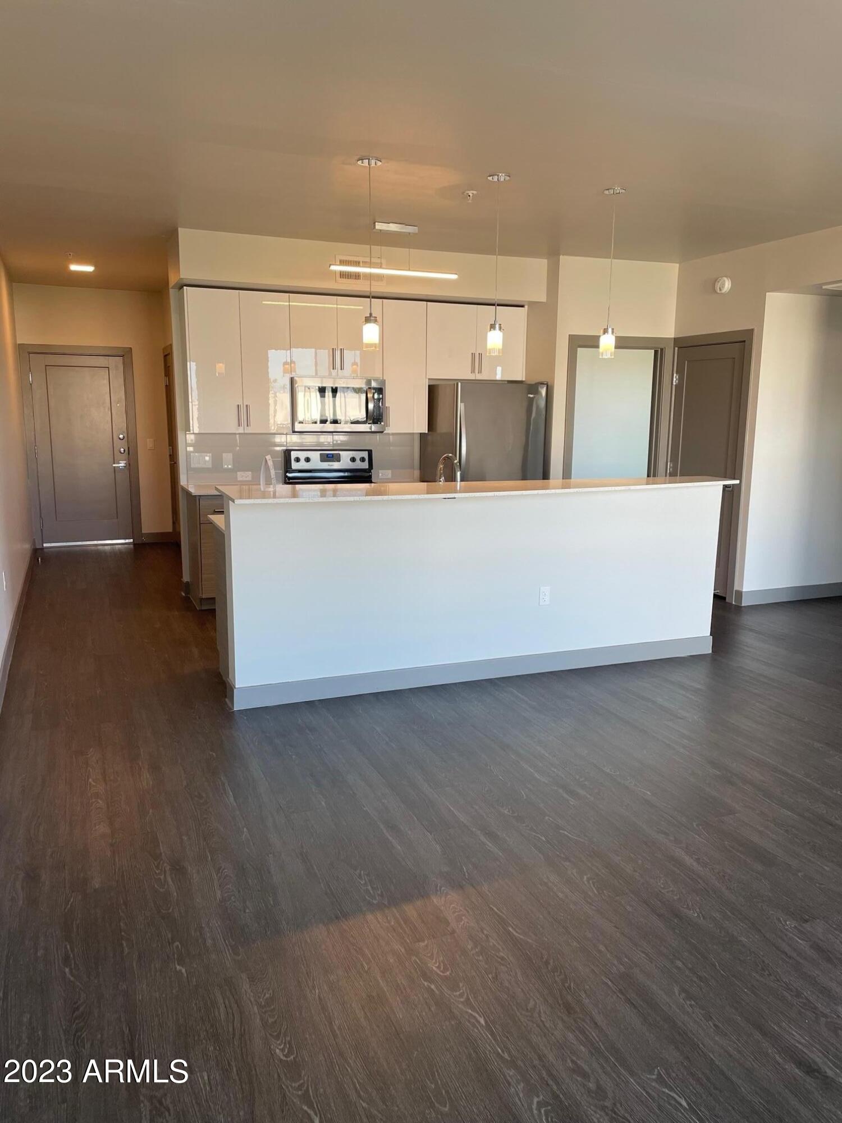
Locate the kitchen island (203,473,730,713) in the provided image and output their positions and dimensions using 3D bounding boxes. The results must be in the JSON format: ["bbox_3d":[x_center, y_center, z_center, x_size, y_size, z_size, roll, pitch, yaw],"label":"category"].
[{"bbox_3d":[0.377,0.070,5.162,3.160,1.096,0.775,-4,11,-22],"label":"kitchen island"}]

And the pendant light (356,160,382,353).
[{"bbox_3d":[-0.254,-1.528,4.247,0.121,0.905,0.121,0,10,0],"label":"pendant light"}]

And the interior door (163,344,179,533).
[{"bbox_3d":[-2.649,-1.190,9.051,0.060,2.090,0.760,-4,11,-22],"label":"interior door"}]

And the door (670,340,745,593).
[{"bbox_3d":[2.353,-0.757,7.047,0.045,2.024,0.807,-4,11,-22],"label":"door"}]

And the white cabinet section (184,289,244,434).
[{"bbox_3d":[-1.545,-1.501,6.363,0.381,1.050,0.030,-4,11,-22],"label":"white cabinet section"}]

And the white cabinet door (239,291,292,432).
[{"bbox_3d":[-1.199,-1.537,6.557,0.379,1.055,0.030,-4,11,-22],"label":"white cabinet door"}]

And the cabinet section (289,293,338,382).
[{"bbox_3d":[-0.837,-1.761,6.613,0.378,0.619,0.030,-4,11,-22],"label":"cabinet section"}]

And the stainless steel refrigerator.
[{"bbox_3d":[0.517,-0.652,7.271,0.796,1.732,0.825,-4,11,-22],"label":"stainless steel refrigerator"}]

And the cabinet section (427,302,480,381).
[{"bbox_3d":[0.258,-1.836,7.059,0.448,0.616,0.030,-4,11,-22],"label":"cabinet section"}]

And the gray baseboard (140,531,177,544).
[{"bbox_3d":[-2.978,-0.270,9.542,0.335,0.117,0.020,-4,11,-22],"label":"gray baseboard"}]

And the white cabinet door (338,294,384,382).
[{"bbox_3d":[-0.487,-1.795,6.804,0.388,0.624,0.030,-4,11,-22],"label":"white cabinet door"}]

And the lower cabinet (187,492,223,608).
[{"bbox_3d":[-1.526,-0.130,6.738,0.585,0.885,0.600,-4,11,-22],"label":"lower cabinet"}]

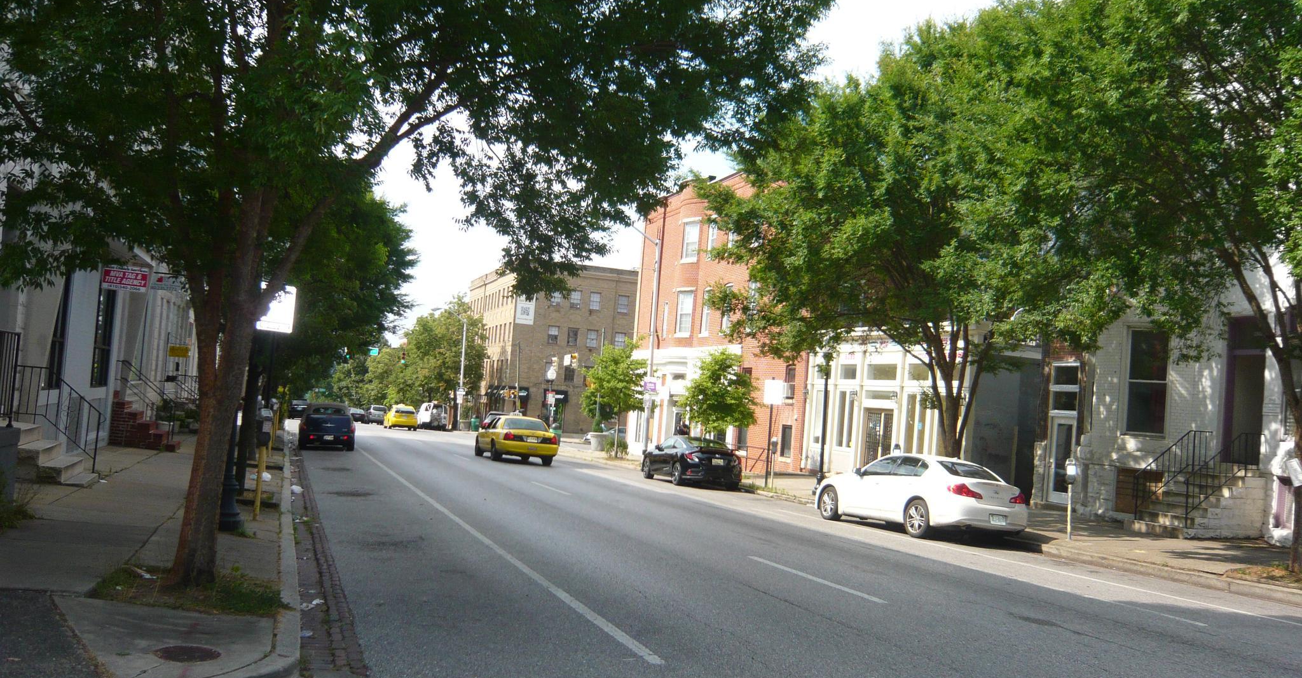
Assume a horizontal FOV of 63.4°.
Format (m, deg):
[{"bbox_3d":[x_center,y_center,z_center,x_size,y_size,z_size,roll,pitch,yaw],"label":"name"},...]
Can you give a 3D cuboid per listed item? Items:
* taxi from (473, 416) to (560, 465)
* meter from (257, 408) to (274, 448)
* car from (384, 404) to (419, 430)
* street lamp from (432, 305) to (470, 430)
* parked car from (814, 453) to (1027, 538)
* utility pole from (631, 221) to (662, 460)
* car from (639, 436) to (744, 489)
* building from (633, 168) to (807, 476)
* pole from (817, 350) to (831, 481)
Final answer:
[{"bbox_3d":[-4.458,3.237,34.374,1.980,1.500,5.380,5,-4,-19],"label":"taxi"},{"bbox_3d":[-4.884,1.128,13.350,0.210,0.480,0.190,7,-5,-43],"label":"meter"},{"bbox_3d":[-15.417,4.786,65.074,1.740,1.500,4.460,5,-4,-19],"label":"car"},{"bbox_3d":[-13.952,1.983,72.427,2.400,8.500,0.280,5,-4,-19],"label":"street lamp"},{"bbox_3d":[4.906,2.823,19.669,1.780,1.450,4.760,5,-4,-20],"label":"parked car"},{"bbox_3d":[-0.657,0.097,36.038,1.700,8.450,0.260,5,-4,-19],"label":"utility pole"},{"bbox_3d":[1.098,3.366,29.626,1.800,1.400,4.500,5,-4,-18],"label":"car"},{"bbox_3d":[7.028,-0.256,43.180,11.000,11.100,13.421,6,-4,-26],"label":"building"},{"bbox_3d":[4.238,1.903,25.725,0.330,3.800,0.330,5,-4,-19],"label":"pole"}]

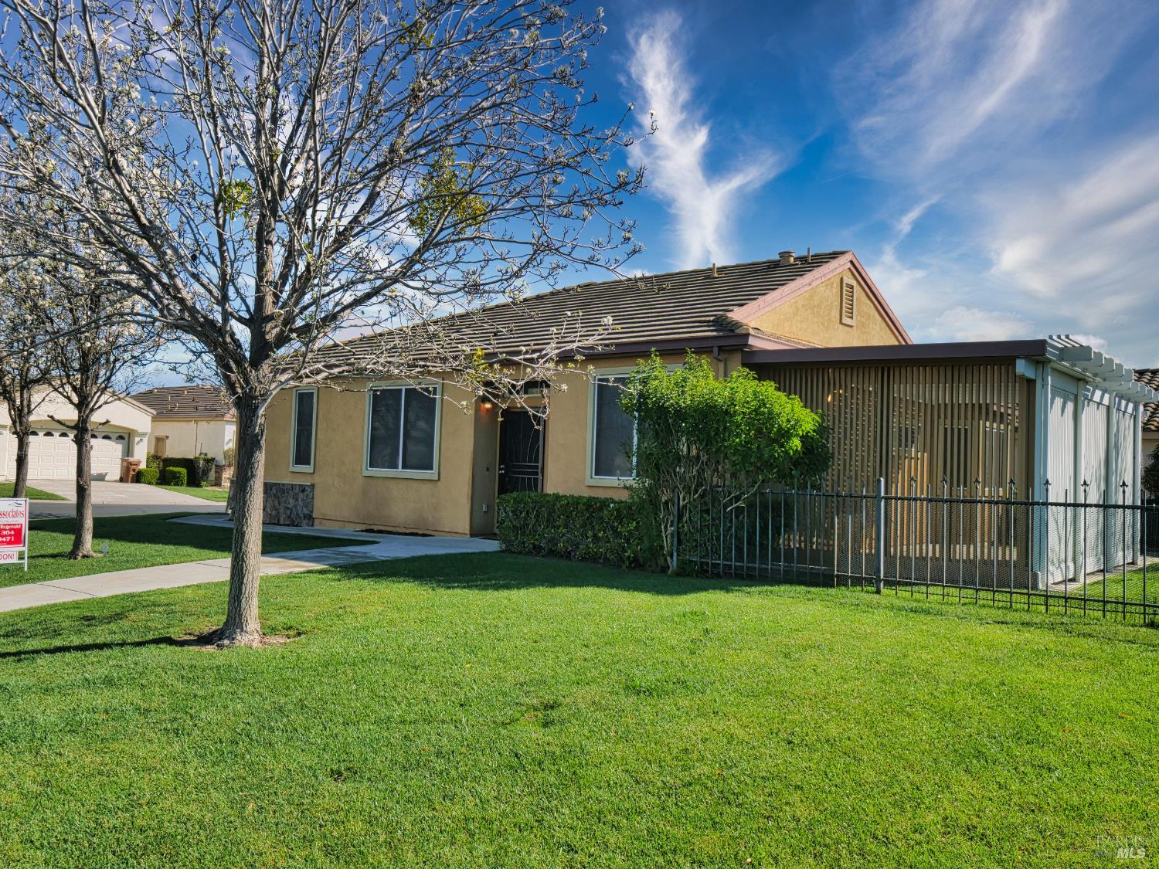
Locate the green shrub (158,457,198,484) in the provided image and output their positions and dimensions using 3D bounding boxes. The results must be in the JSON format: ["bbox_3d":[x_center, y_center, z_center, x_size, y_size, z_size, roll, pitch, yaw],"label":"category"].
[{"bbox_3d":[-16.919,1.564,39.500,1.600,1.120,1.100,3,-2,-12],"label":"green shrub"}]

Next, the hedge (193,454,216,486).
[{"bbox_3d":[-15.674,1.495,39.200,0.880,1.270,0.950,3,-2,-12],"label":"hedge"}]

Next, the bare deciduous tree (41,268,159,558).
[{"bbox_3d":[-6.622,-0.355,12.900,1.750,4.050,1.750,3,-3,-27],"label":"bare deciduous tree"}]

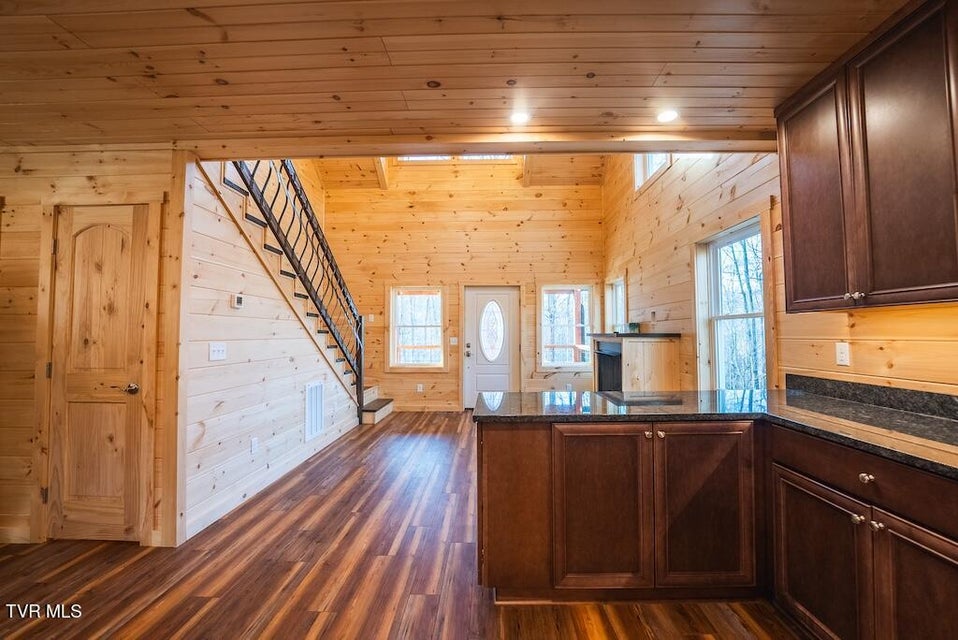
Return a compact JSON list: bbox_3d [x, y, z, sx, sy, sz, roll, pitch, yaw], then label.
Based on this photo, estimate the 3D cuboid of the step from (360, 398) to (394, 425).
[{"bbox_3d":[-1.573,1.408,5.738,0.279,0.201,0.876,-1,-2,1],"label":"step"}]

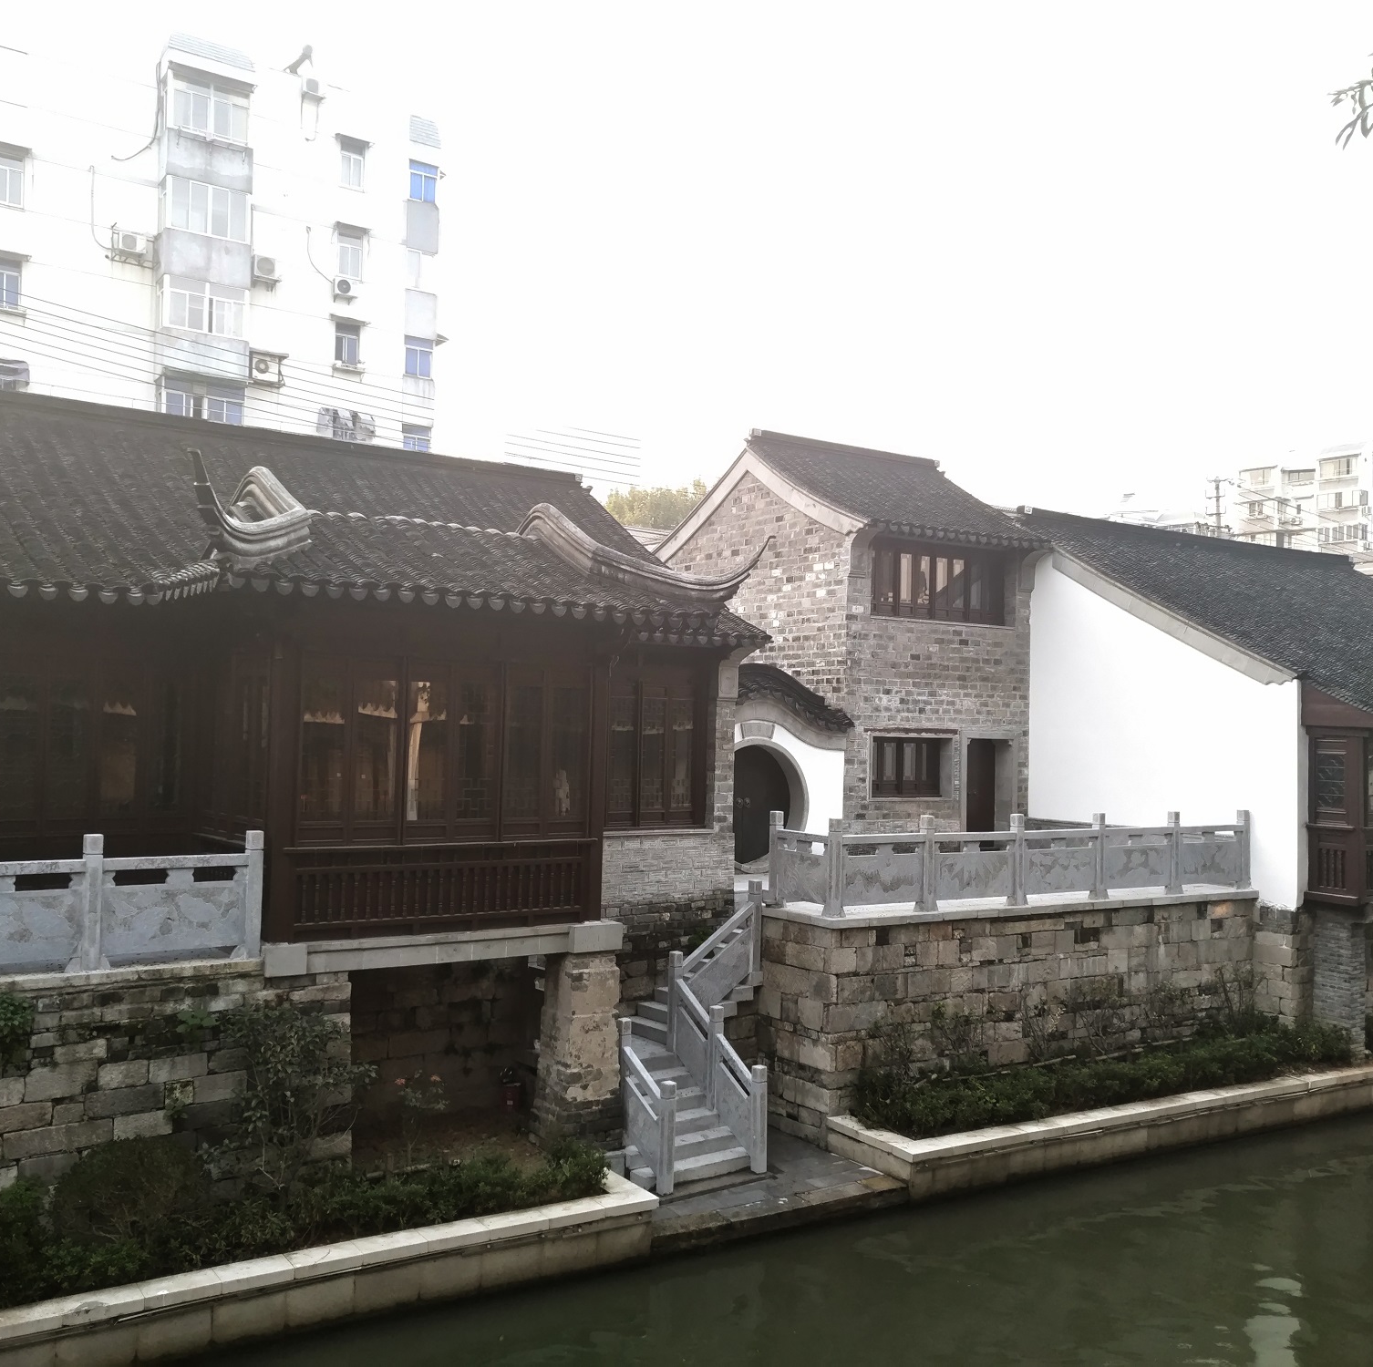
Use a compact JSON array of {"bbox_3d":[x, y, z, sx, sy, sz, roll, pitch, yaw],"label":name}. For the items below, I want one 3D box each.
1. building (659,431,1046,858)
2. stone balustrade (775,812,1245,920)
[{"bbox_3d":[2.895,-0.703,24.718,4.385,7.531,6.740,3,-3,-31],"label":"building"},{"bbox_3d":[4.615,2.263,17.534,7.812,1.112,1.117,3,-3,-31],"label":"stone balustrade"}]

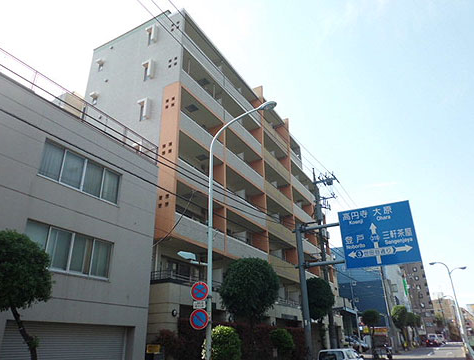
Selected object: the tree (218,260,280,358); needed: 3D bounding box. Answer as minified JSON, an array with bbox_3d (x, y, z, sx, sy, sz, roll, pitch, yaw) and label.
[{"bbox_3d":[0.479,5.403,13.580,2.300,4.850,2.300,-1,-25,0],"label":"tree"}]

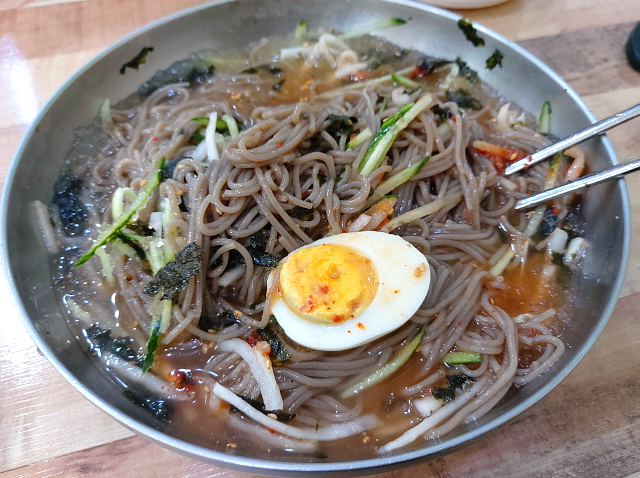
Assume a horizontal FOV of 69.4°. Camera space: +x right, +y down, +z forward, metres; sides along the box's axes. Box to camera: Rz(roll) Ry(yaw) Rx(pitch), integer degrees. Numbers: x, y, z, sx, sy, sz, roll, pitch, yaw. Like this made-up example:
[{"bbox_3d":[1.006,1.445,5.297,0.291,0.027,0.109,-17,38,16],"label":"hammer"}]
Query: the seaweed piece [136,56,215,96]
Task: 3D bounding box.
[{"bbox_3d":[-0.074,-0.085,0.240,0.041,0.004,0.014,-31,62,-19],"label":"seaweed piece"}]

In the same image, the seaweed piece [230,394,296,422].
[{"bbox_3d":[-0.017,0.053,0.143,0.020,0.003,0.004,9,57,6],"label":"seaweed piece"}]

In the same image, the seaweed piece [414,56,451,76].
[{"bbox_3d":[0.058,-0.090,0.238,0.019,0.004,0.008,-23,59,-14],"label":"seaweed piece"}]

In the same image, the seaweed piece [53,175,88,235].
[{"bbox_3d":[-0.104,-0.015,0.193,0.009,0.005,0.033,-24,59,-14],"label":"seaweed piece"}]

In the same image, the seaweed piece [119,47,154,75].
[{"bbox_3d":[-0.093,-0.091,0.236,0.003,0.005,0.021,15,56,44],"label":"seaweed piece"}]

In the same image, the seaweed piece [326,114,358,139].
[{"bbox_3d":[0.009,-0.048,0.195,0.014,0.005,0.011,-1,56,0],"label":"seaweed piece"}]

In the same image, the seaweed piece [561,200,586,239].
[{"bbox_3d":[0.102,-0.008,0.187,0.006,0.004,0.019,0,56,1],"label":"seaweed piece"}]

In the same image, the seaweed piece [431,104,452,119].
[{"bbox_3d":[0.055,-0.058,0.210,0.008,0.003,0.007,-13,57,-8],"label":"seaweed piece"}]

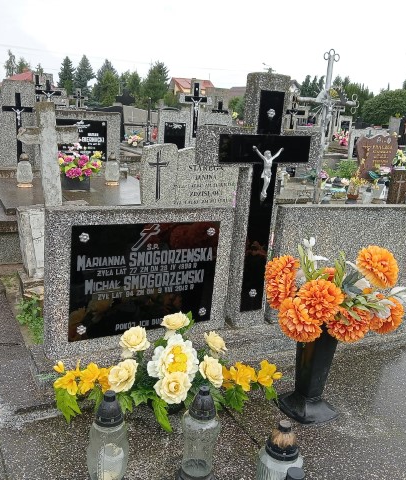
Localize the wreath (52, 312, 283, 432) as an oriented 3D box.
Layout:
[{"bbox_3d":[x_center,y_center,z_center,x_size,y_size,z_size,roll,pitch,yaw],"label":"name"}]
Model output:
[{"bbox_3d":[-0.106,0.404,1.713,0.730,0.320,0.280,1,13,-13],"label":"wreath"}]

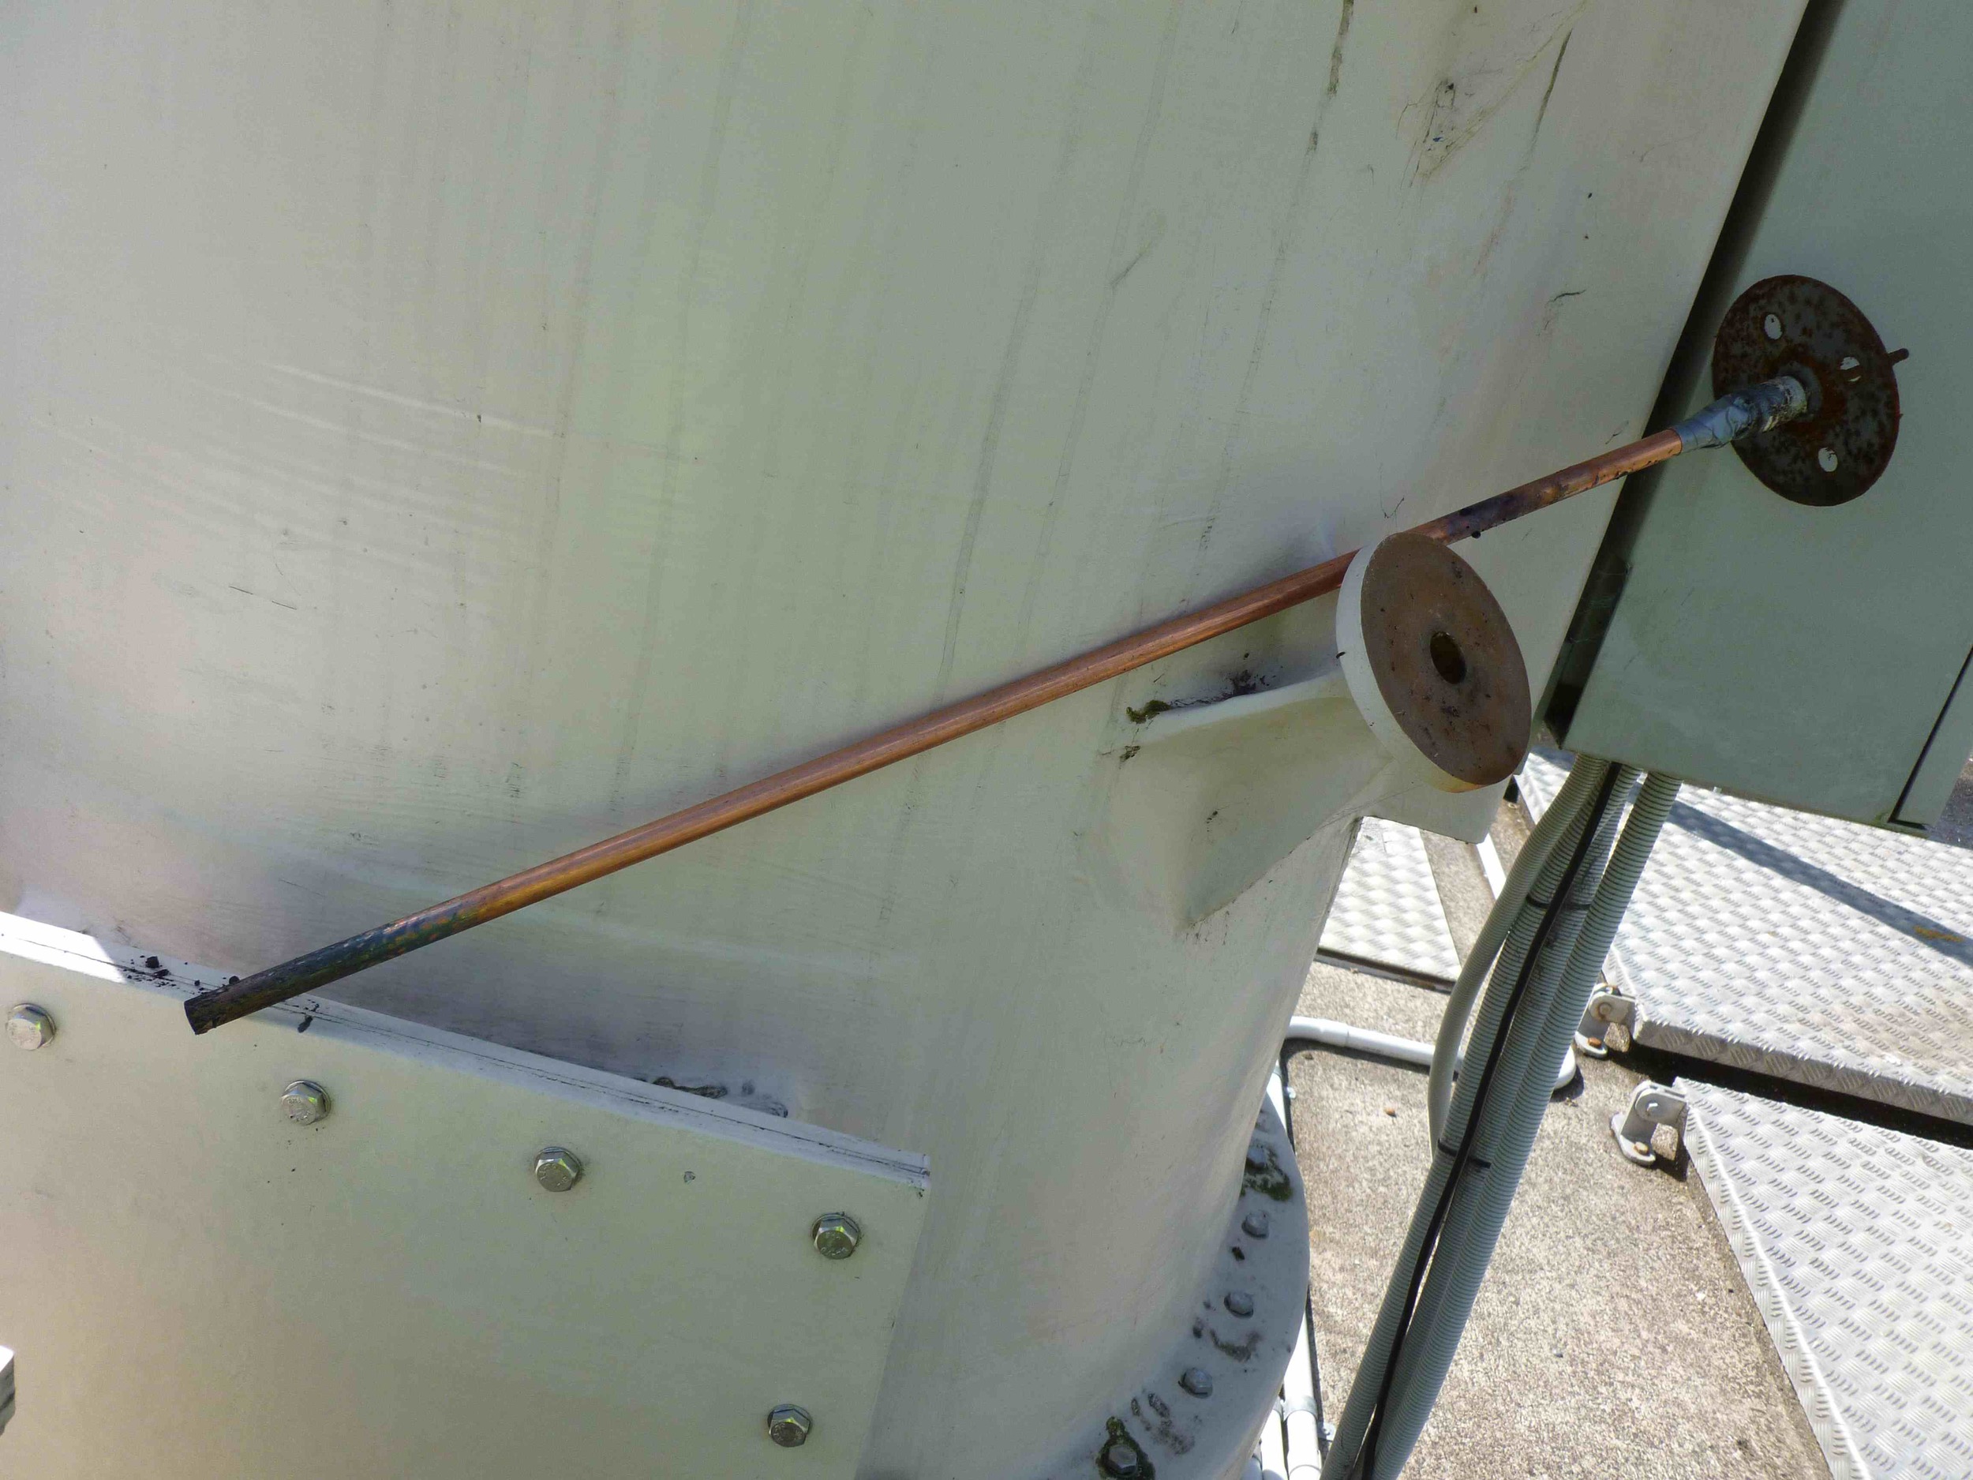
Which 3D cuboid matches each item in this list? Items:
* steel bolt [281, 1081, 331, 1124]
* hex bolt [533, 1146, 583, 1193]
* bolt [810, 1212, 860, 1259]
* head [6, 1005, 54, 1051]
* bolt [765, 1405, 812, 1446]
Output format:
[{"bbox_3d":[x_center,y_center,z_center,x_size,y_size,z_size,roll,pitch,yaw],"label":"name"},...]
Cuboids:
[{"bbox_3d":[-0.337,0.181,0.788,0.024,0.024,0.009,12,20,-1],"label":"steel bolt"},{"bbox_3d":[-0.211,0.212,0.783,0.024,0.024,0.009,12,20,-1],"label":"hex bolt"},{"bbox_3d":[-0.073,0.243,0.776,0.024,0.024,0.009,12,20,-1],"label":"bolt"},{"bbox_3d":[-0.476,0.144,0.793,0.024,0.024,0.009,12,20,-1],"label":"head"},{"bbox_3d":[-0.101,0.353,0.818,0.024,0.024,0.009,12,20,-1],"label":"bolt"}]

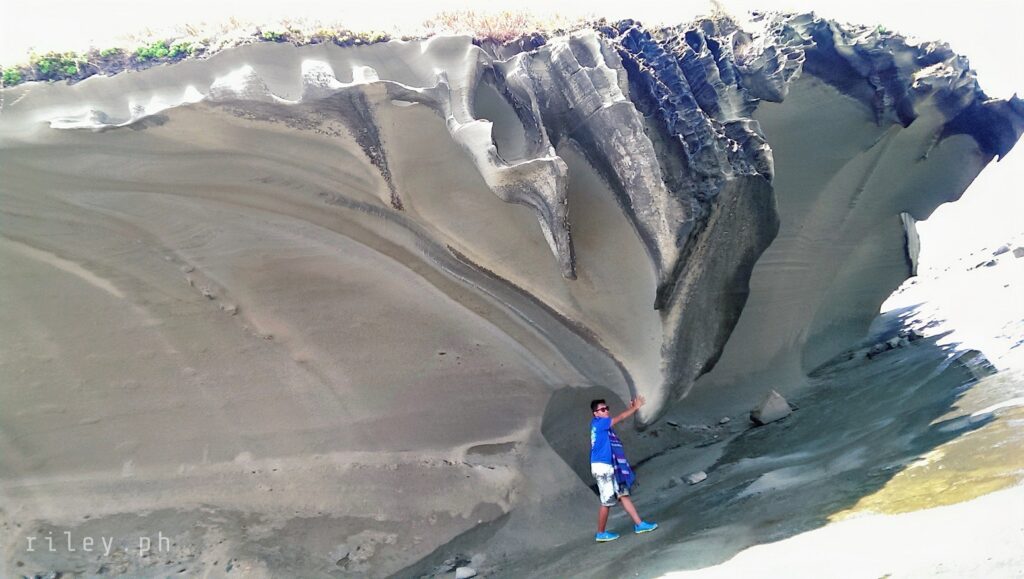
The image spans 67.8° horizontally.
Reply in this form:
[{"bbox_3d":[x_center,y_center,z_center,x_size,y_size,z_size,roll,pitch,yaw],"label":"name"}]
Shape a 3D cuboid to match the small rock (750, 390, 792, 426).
[{"bbox_3d":[4.193,1.923,12.300,0.660,0.540,0.540,0,-5,0],"label":"small rock"}]

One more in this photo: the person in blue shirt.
[{"bbox_3d":[1.323,2.116,8.950,0.750,1.660,0.520,1,-5,-9],"label":"person in blue shirt"}]

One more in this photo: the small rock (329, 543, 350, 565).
[{"bbox_3d":[-1.926,2.948,8.500,0.240,0.220,0.200,0,-5,0],"label":"small rock"}]

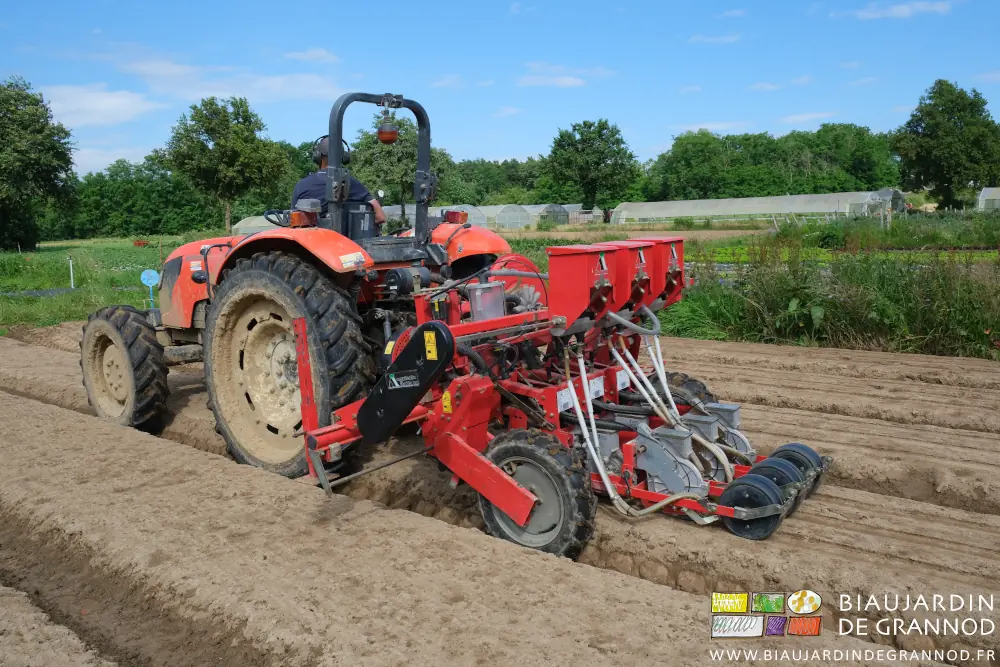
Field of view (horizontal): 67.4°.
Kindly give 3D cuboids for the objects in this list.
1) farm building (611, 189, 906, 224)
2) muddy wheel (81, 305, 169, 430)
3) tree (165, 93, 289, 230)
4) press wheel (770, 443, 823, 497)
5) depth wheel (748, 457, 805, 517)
[{"bbox_3d":[32.466,-16.527,98.000,36.000,3.300,9.000,7,12,32],"label":"farm building"},{"bbox_3d":[-2.945,0.286,5.870,1.020,1.020,0.250,8,13,37],"label":"muddy wheel"},{"bbox_3d":[-21.148,-13.029,58.000,9.279,10.593,9.093,-1,8,0],"label":"tree"},{"bbox_3d":[1.558,0.729,3.974,0.285,0.285,0.120,5,10,37],"label":"press wheel"},{"bbox_3d":[1.334,0.743,3.620,0.285,0.285,0.100,5,11,37],"label":"depth wheel"}]

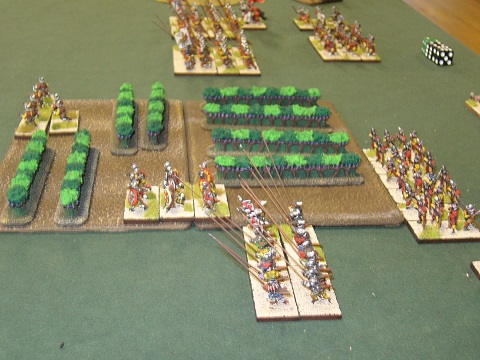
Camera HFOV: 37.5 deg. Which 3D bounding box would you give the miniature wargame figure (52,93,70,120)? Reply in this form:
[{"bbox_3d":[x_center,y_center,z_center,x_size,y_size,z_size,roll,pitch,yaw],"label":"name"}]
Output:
[{"bbox_3d":[-0.135,-0.056,0.534,0.011,0.018,0.013,-6,28,-14],"label":"miniature wargame figure"}]

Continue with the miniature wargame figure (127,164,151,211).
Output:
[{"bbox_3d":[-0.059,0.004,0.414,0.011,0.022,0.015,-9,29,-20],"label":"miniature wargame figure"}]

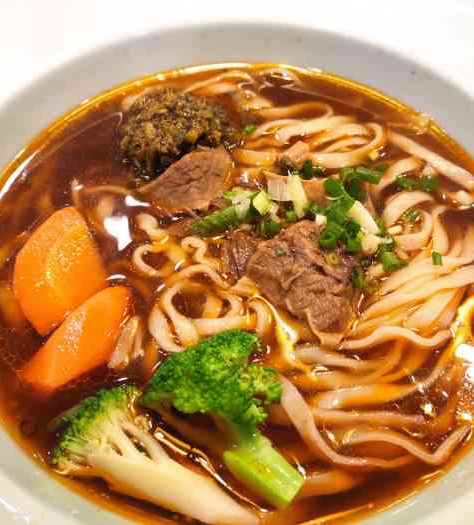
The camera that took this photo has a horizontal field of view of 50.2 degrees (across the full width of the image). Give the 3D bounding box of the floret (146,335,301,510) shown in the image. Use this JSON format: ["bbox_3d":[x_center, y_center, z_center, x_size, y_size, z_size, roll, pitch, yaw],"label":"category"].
[{"bbox_3d":[0.001,0.046,0.150,0.040,0.036,0.054,-32,64,-19],"label":"floret"}]

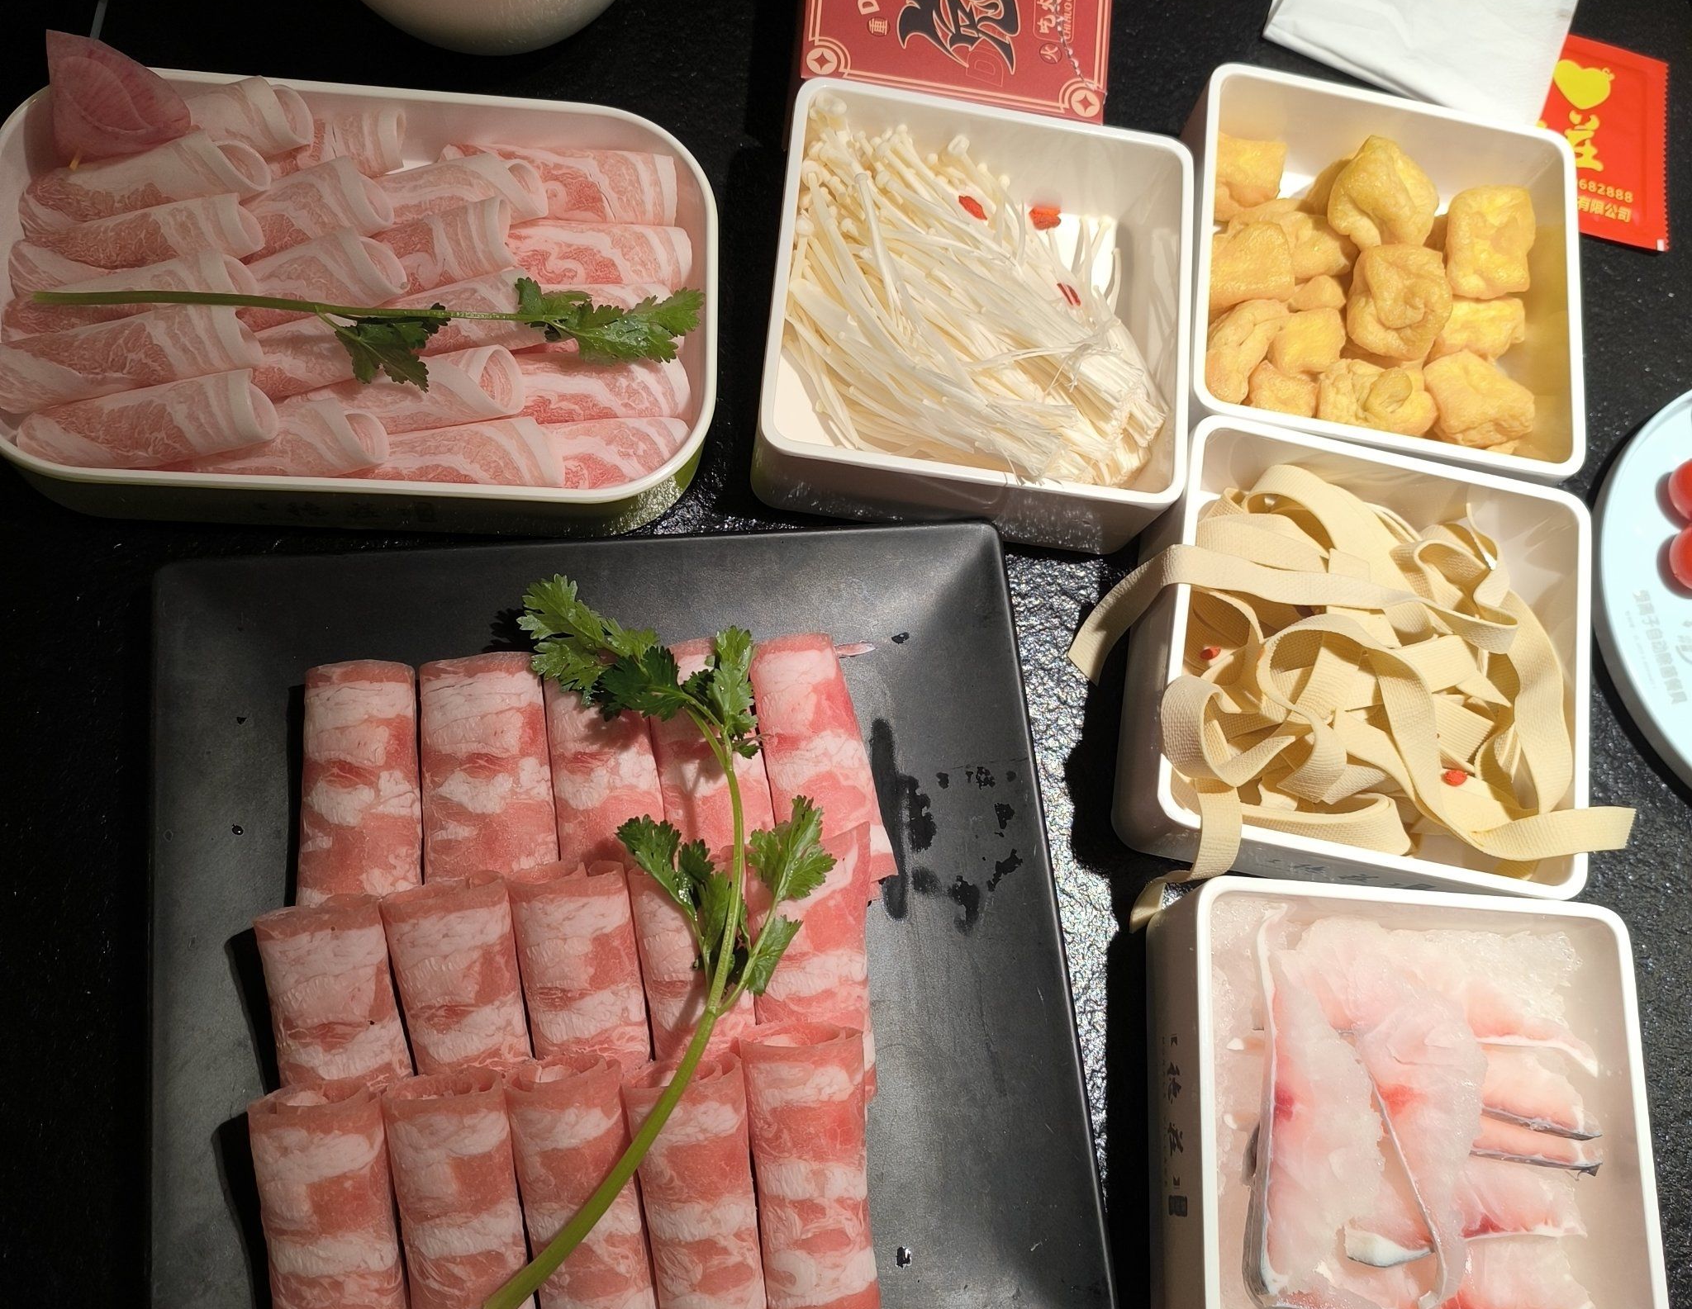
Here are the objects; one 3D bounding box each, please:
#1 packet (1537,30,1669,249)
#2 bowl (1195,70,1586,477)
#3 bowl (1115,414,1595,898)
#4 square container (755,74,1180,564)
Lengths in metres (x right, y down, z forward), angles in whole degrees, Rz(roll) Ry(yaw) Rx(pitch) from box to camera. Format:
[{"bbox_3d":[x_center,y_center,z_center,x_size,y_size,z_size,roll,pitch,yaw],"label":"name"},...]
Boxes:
[{"bbox_3d":[0.297,-0.220,0.626,0.101,0.006,0.096,12,72,-5],"label":"packet"},{"bbox_3d":[0.190,-0.130,0.555,0.141,0.054,0.141,10,72,-6],"label":"bowl"},{"bbox_3d":[0.171,0.006,0.511,0.141,0.054,0.141,12,72,-5],"label":"bowl"},{"bbox_3d":[0.044,-0.115,0.528,0.141,0.054,0.141,7,72,-7],"label":"square container"}]

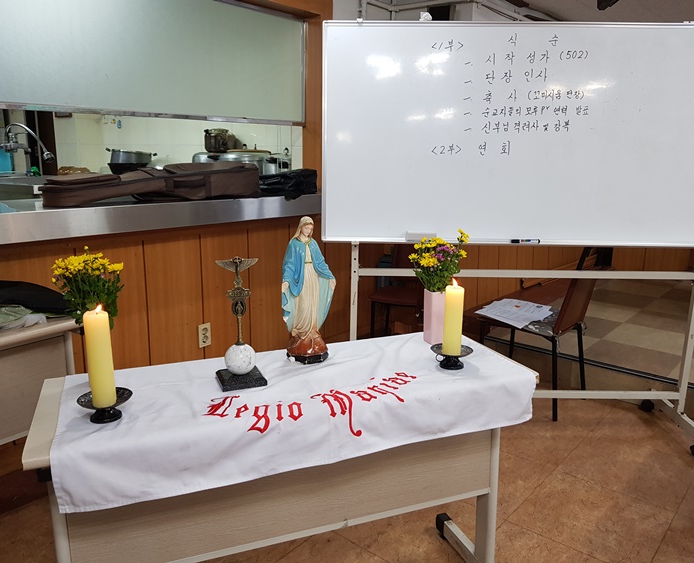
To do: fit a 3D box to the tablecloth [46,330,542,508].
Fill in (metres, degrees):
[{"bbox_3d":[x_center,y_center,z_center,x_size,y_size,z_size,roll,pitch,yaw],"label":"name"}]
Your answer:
[{"bbox_3d":[-0.113,0.306,1.500,1.165,0.121,0.455,-5,14,-22],"label":"tablecloth"}]

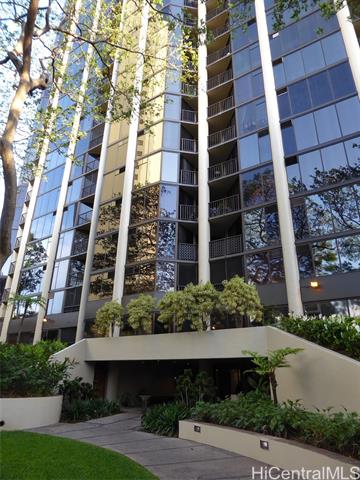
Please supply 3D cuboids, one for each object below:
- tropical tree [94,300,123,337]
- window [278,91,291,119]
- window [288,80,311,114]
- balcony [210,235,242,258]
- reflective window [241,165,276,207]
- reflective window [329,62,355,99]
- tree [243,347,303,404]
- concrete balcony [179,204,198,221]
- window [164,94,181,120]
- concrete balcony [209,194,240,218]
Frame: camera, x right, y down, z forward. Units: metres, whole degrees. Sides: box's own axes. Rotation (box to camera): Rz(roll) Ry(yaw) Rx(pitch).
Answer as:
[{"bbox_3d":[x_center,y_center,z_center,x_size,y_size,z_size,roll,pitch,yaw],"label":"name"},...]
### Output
[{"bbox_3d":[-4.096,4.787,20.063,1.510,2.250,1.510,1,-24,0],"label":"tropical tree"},{"bbox_3d":[6.641,-8.655,22.329,0.850,2.114,0.120,-14,-27,32],"label":"window"},{"bbox_3d":[7.527,-8.955,21.806,1.218,2.358,0.120,-14,-27,32],"label":"window"},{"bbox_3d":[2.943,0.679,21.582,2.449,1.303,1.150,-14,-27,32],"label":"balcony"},{"bbox_3d":[4.786,-3.219,20.723,2.241,2.484,0.100,-13,-28,30],"label":"reflective window"},{"bbox_3d":[9.445,-9.352,20.197,1.183,2.475,0.100,-14,-28,30],"label":"reflective window"},{"bbox_3d":[3.174,4.753,11.898,1.950,2.050,1.800,-4,-24,13],"label":"tree"},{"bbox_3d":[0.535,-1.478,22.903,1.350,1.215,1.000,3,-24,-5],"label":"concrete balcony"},{"bbox_3d":[-0.577,-10.104,26.468,1.227,2.456,0.120,4,-23,-7],"label":"window"},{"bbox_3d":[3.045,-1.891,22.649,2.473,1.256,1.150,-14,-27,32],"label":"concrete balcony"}]

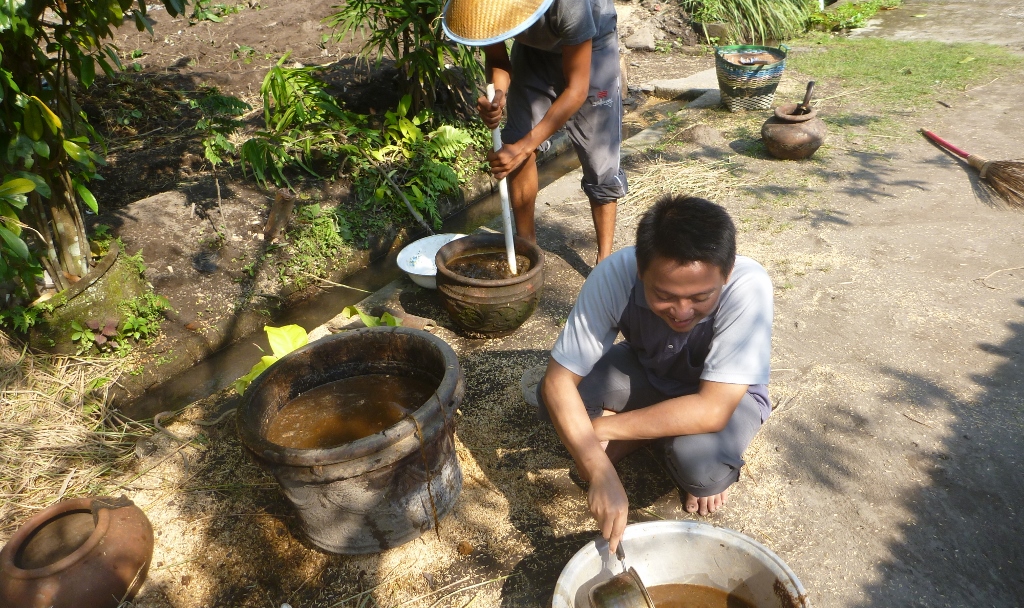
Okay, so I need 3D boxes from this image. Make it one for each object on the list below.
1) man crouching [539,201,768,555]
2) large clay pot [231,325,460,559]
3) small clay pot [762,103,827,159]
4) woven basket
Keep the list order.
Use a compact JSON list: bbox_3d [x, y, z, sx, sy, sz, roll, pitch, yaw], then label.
[{"bbox_3d":[0.302,0.126,1.802,0.500,0.840,0.660,2,29,13],"label":"man crouching"},{"bbox_3d":[-0.362,0.336,2.041,0.533,0.349,0.533,-8,28,2],"label":"large clay pot"},{"bbox_3d":[1.387,-0.843,4.079,0.309,0.239,0.309,-4,28,2],"label":"small clay pot"},{"bbox_3d":[1.404,-1.326,4.901,0.401,0.315,0.401,-5,28,0],"label":"woven basket"}]

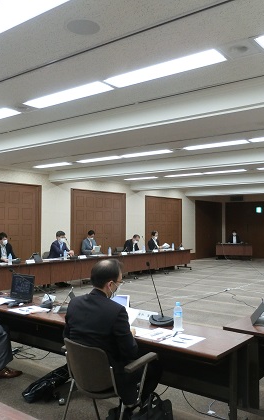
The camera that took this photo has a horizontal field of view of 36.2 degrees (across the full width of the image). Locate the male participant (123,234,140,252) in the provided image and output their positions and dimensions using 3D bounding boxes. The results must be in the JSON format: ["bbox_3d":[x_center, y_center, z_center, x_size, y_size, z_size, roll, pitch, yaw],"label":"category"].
[{"bbox_3d":[0.140,1.347,12.503,0.780,1.220,0.550,-1,-2,38],"label":"male participant"}]

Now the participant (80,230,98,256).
[{"bbox_3d":[-1.068,1.228,10.959,0.780,1.340,0.550,-1,-2,38],"label":"participant"}]

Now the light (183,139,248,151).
[{"bbox_3d":[1.509,-1.169,7.277,1.210,0.060,0.255,-2,-3,37],"label":"light"}]

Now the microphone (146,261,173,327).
[{"bbox_3d":[0.200,0.688,3.325,0.180,0.510,0.260,-2,-3,37],"label":"microphone"}]

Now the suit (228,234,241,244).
[{"bbox_3d":[4.572,1.404,17.900,0.530,0.660,0.420,0,-2,15],"label":"suit"}]

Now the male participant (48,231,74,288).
[{"bbox_3d":[-1.734,1.196,10.105,0.780,1.340,0.550,-1,-2,38],"label":"male participant"}]

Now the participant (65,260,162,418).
[{"bbox_3d":[-0.089,0.995,2.879,0.480,1.280,0.820,-2,-3,37],"label":"participant"}]

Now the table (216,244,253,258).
[{"bbox_3d":[4.372,1.792,17.250,1.520,0.700,0.620,0,-2,15],"label":"table"}]

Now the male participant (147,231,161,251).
[{"bbox_3d":[0.828,1.336,13.397,0.780,1.310,0.550,0,-2,18],"label":"male participant"}]

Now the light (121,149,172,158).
[{"bbox_3d":[0.283,-1.135,8.188,1.210,0.060,0.255,-2,-3,37],"label":"light"}]

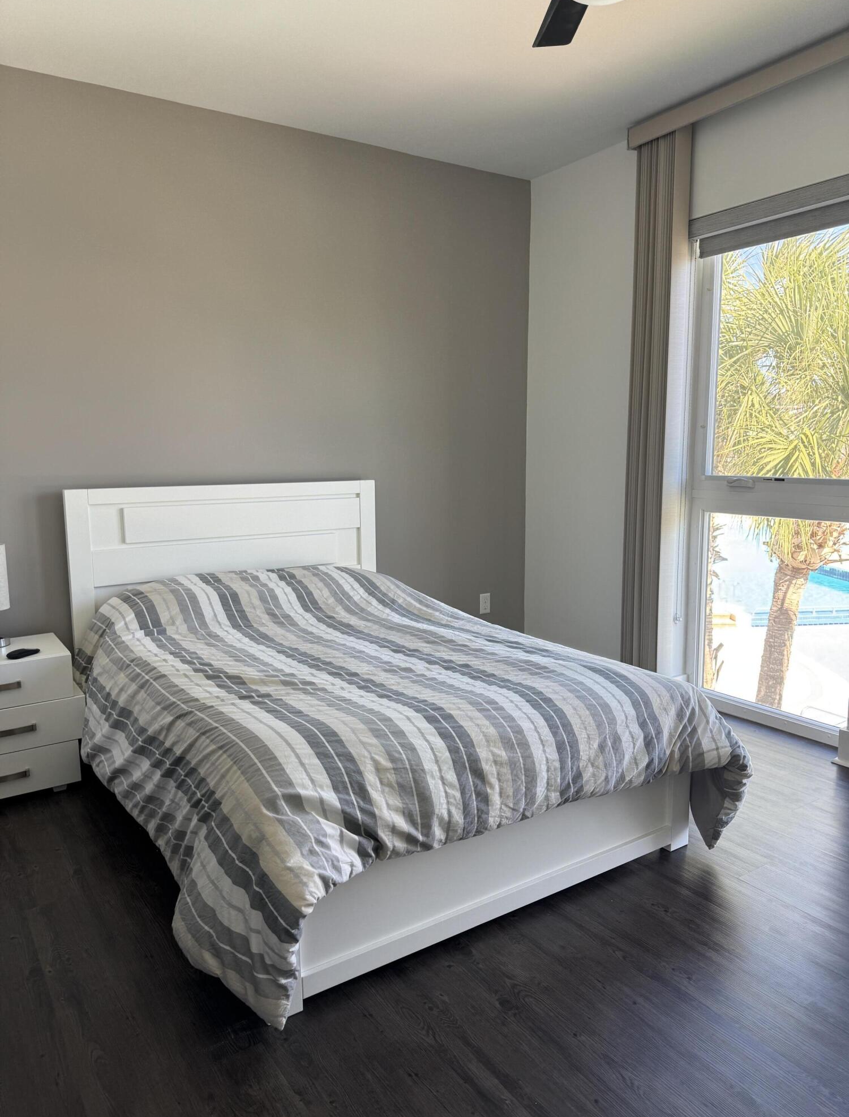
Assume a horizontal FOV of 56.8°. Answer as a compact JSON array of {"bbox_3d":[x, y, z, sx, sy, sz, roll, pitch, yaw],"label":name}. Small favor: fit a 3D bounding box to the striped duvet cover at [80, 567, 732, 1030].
[{"bbox_3d":[-0.253,0.480,2.808,1.760,0.690,2.070,-5,10,-33],"label":"striped duvet cover"}]

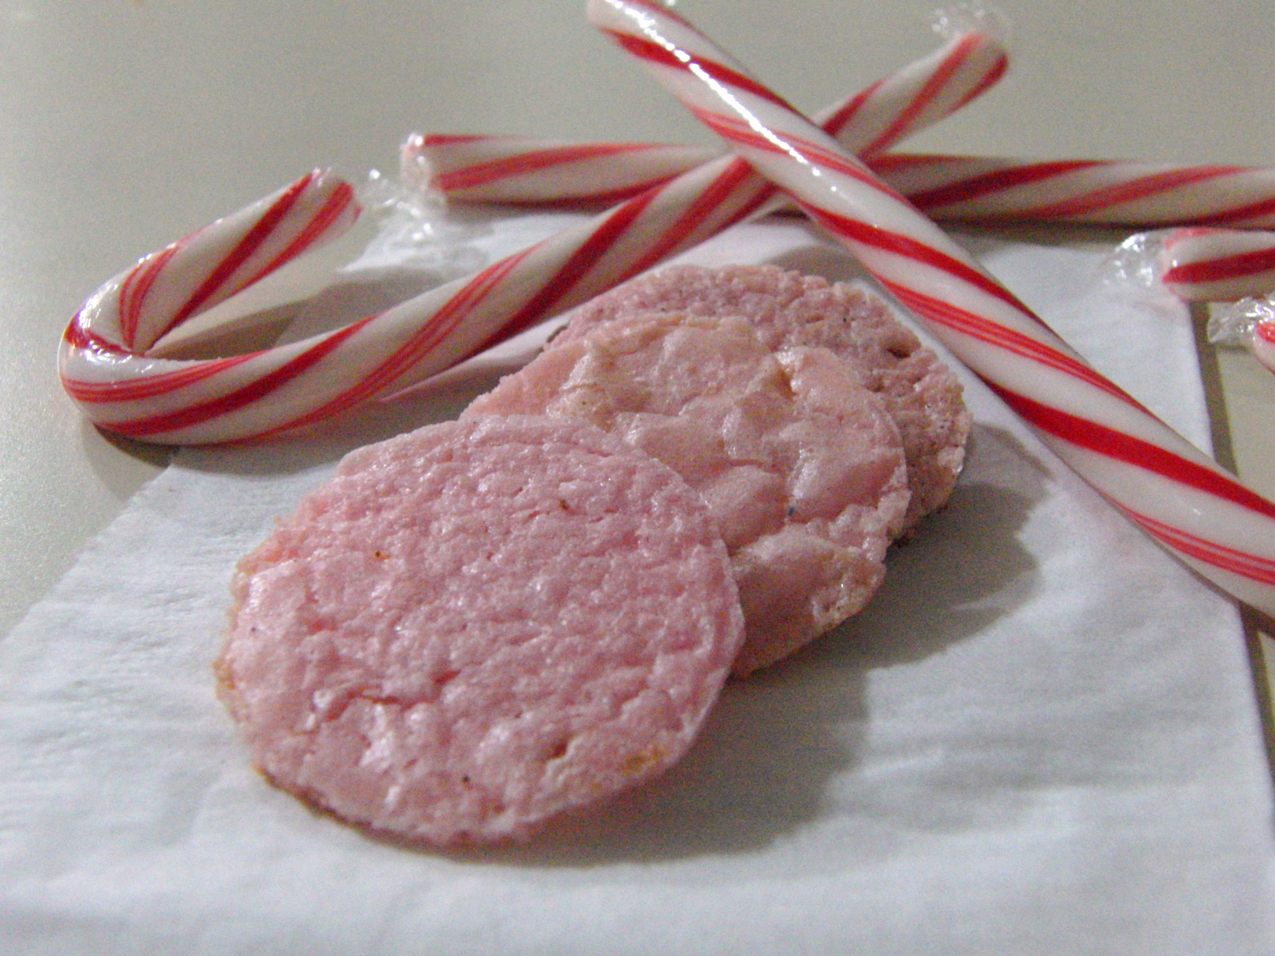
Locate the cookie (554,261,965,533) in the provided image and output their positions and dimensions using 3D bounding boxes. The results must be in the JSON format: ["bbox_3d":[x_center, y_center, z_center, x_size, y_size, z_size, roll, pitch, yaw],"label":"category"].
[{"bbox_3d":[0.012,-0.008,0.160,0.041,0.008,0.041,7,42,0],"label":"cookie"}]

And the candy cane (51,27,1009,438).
[{"bbox_3d":[-0.008,-0.039,0.213,0.043,0.009,0.151,24,39,33],"label":"candy cane"}]

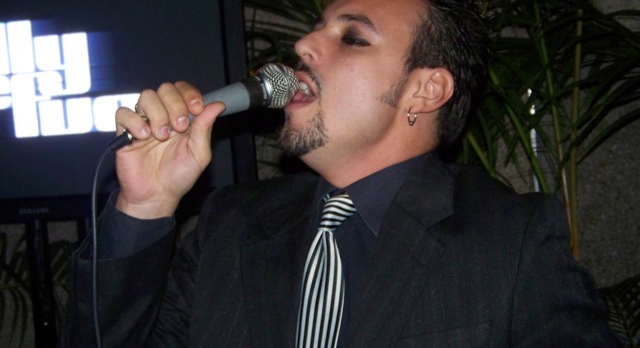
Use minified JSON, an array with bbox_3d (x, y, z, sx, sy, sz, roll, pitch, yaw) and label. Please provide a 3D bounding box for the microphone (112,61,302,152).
[{"bbox_3d":[-0.120,-0.065,1.079,0.216,0.050,0.050,-21,0,-19],"label":"microphone"}]

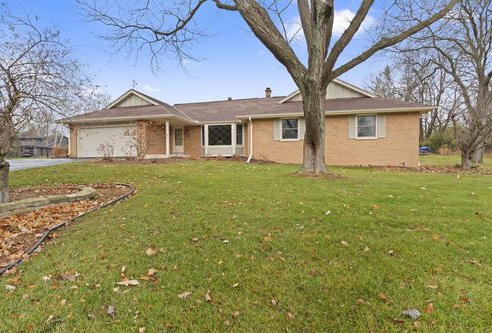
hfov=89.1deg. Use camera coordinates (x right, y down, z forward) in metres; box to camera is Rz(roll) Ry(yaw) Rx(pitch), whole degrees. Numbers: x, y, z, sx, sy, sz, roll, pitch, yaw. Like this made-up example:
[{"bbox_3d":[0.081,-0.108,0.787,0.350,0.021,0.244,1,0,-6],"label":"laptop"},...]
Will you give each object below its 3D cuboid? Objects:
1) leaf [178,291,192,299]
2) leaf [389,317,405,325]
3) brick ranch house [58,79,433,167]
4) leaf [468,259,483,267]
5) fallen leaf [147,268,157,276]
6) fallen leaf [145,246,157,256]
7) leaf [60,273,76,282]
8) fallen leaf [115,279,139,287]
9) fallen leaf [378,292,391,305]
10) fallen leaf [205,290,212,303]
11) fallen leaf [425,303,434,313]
[{"bbox_3d":[-0.584,1.244,2.415,0.130,0.030,0.065,-2,6,-18],"label":"leaf"},{"bbox_3d":[1.251,1.278,2.070,0.115,0.030,0.050,1,6,8],"label":"leaf"},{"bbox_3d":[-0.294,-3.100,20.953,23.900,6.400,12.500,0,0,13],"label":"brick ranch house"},{"bbox_3d":[2.804,1.180,3.052,0.130,0.030,0.055,5,8,43],"label":"leaf"},{"bbox_3d":[-1.057,1.198,2.824,0.090,0.035,0.090,-2,6,-15],"label":"fallen leaf"},{"bbox_3d":[-1.256,1.132,3.329,0.130,0.050,0.130,-2,6,-15],"label":"fallen leaf"},{"bbox_3d":[-1.937,1.208,2.721,0.140,0.040,0.085,-2,6,-18],"label":"leaf"},{"bbox_3d":[-1.236,1.223,2.622,0.210,0.030,0.080,0,6,-3],"label":"fallen leaf"},{"bbox_3d":[1.313,1.247,2.356,0.060,0.035,0.130,1,6,10],"label":"fallen leaf"},{"bbox_3d":[-0.356,1.241,2.389,0.055,0.040,0.120,-1,6,-8],"label":"fallen leaf"},{"bbox_3d":[1.629,1.258,2.216,0.070,0.040,0.070,3,7,30],"label":"fallen leaf"}]

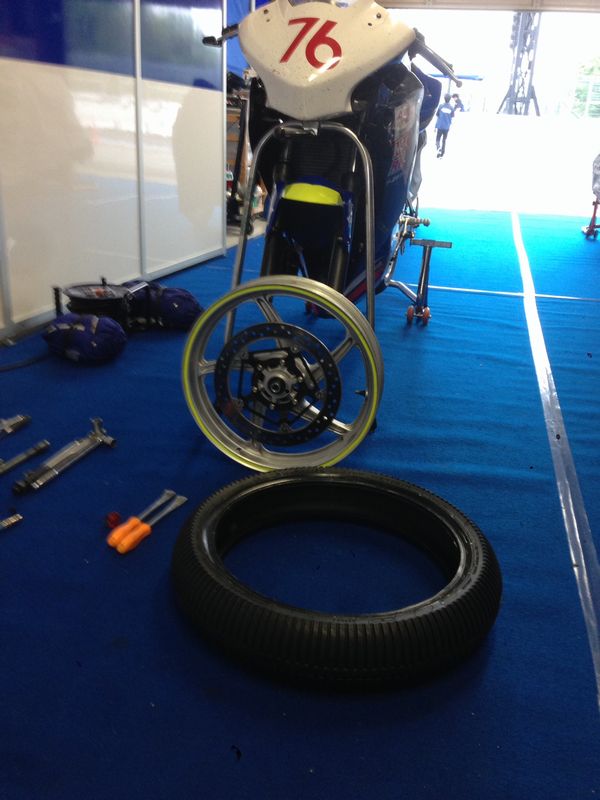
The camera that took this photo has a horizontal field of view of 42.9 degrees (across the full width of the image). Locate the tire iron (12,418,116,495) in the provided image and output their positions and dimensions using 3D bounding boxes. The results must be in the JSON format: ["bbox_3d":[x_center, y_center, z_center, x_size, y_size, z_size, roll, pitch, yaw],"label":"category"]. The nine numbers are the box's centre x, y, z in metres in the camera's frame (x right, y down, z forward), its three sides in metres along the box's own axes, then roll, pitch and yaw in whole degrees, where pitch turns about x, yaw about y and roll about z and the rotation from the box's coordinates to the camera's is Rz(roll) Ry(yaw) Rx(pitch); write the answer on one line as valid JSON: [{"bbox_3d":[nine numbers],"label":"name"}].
[{"bbox_3d":[-0.537,0.129,1.783,0.088,0.055,0.350,9,22,15],"label":"tire iron"}]

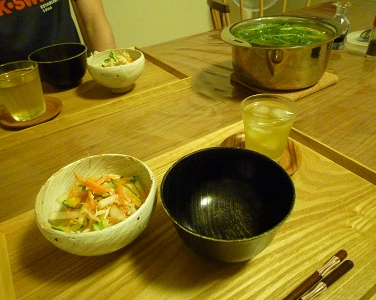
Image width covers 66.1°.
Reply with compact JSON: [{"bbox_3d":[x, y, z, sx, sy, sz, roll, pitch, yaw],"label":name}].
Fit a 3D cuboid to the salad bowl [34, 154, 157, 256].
[{"bbox_3d":[-0.088,0.064,0.306,0.113,0.065,0.113,-3,37,2],"label":"salad bowl"}]

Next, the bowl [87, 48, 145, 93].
[{"bbox_3d":[-0.144,-0.162,0.608,0.112,0.065,0.112,-3,37,2],"label":"bowl"}]

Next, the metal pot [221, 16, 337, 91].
[{"bbox_3d":[0.184,-0.198,0.592,0.245,0.092,0.213,-24,41,-23],"label":"metal pot"}]

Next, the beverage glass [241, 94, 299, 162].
[{"bbox_3d":[0.104,-0.025,0.380,0.066,0.073,0.066,-3,37,2],"label":"beverage glass"}]

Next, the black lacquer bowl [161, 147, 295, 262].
[{"bbox_3d":[0.039,0.061,0.293,0.122,0.068,0.122,-3,37,2],"label":"black lacquer bowl"}]

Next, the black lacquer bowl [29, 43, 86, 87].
[{"bbox_3d":[-0.282,-0.186,0.653,0.122,0.068,0.122,-3,37,2],"label":"black lacquer bowl"}]

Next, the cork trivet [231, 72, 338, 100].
[{"bbox_3d":[0.193,-0.152,0.616,0.172,0.012,0.172,-24,41,-23],"label":"cork trivet"}]

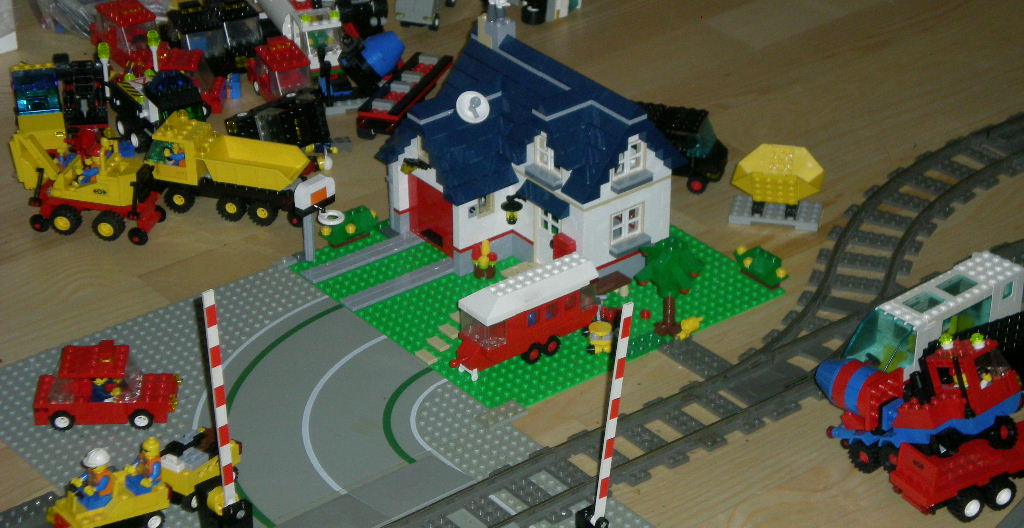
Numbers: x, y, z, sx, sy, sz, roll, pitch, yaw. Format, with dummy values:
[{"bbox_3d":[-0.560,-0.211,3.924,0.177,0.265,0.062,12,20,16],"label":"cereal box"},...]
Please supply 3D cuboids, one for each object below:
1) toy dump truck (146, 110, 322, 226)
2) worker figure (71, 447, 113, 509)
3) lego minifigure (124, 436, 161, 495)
[{"bbox_3d":[-0.210,-0.072,1.915,0.116,0.067,0.039,9,32,14],"label":"toy dump truck"},{"bbox_3d":[-0.252,0.127,1.547,0.018,0.035,0.024,-14,33,-22],"label":"worker figure"},{"bbox_3d":[-0.223,0.121,1.559,0.018,0.033,0.024,-14,33,-22],"label":"lego minifigure"}]

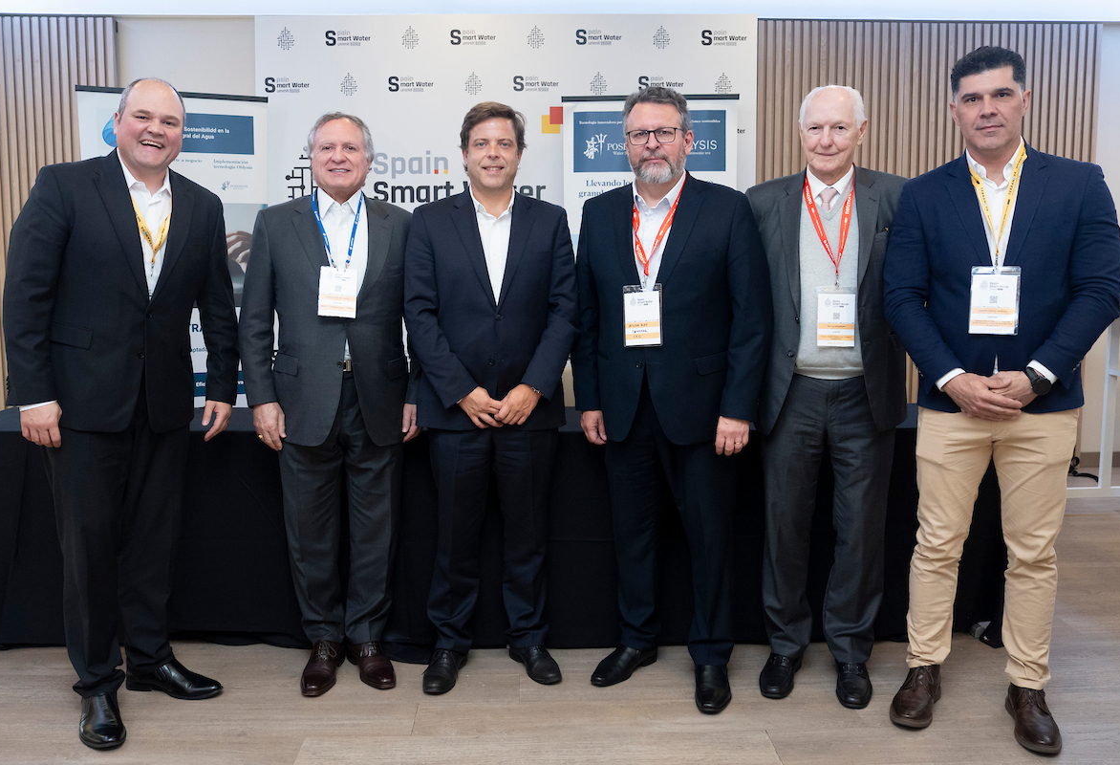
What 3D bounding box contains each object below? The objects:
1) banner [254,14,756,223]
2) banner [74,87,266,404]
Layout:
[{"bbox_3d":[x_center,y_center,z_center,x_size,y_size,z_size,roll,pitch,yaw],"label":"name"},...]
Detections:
[{"bbox_3d":[-0.319,-0.774,5.082,3.000,2.861,0.100,0,5,0],"label":"banner"},{"bbox_3d":[-1.771,-0.274,3.905,0.807,2.135,0.120,-2,5,-20],"label":"banner"}]

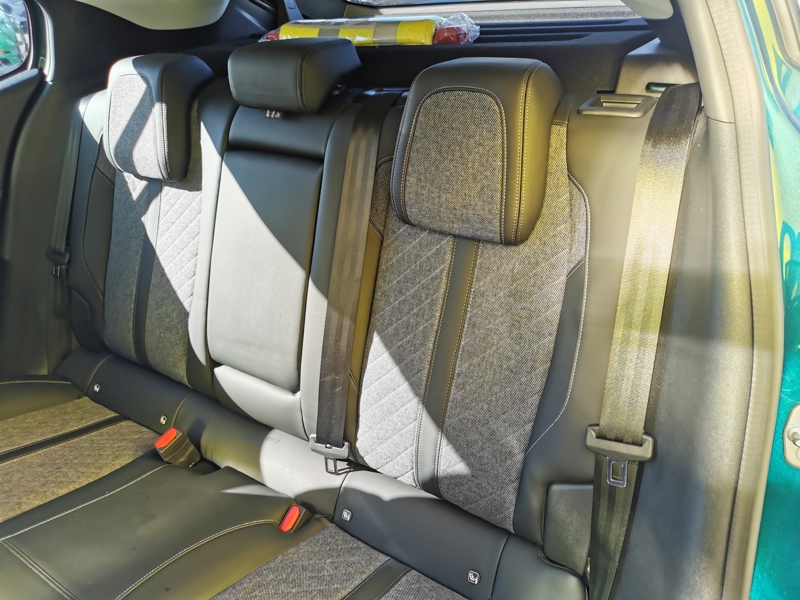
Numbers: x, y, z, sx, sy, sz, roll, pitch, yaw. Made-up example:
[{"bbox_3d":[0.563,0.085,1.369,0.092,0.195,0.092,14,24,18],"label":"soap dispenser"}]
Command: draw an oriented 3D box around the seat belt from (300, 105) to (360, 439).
[{"bbox_3d":[-0.087,-0.042,0.957,0.056,0.490,0.035,10,7,32],"label":"seat belt"}]

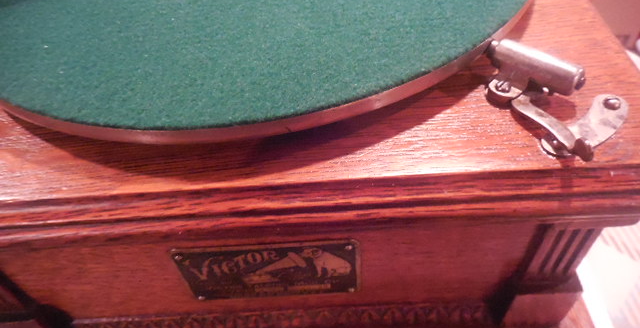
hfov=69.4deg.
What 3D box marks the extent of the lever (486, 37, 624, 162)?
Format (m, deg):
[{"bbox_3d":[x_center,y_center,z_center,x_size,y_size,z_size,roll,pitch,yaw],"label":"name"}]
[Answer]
[{"bbox_3d":[0.080,-0.025,0.145,0.034,0.020,0.045,-22,50,-13],"label":"lever"}]

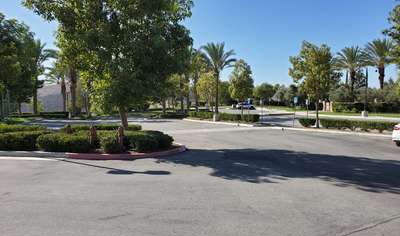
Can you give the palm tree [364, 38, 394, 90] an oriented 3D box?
[{"bbox_3d":[28.842,-6.631,48.000,5.700,12.140,5.700,0,3,0],"label":"palm tree"}]

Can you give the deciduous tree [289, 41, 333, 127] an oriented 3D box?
[{"bbox_3d":[8.093,-2.490,22.000,3.250,6.370,3.250,0,3,0],"label":"deciduous tree"}]

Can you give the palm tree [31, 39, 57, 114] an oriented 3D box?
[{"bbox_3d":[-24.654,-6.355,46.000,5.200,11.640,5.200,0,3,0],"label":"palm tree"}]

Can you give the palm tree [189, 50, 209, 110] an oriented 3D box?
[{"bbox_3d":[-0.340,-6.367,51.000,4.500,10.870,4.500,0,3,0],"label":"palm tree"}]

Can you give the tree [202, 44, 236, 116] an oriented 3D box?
[{"bbox_3d":[2.402,-4.933,39.000,4.800,9.740,4.800,0,3,0],"label":"tree"}]

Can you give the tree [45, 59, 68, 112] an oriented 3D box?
[{"bbox_3d":[-23.853,-5.475,51.000,5.100,9.250,5.100,0,3,0],"label":"tree"}]

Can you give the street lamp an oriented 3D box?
[{"bbox_3d":[20.421,-3.264,37.000,0.750,6.280,0.750,0,3,0],"label":"street lamp"}]

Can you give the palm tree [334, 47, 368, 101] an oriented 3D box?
[{"bbox_3d":[26.138,-6.578,52.000,5.700,11.600,5.700,0,3,0],"label":"palm tree"}]

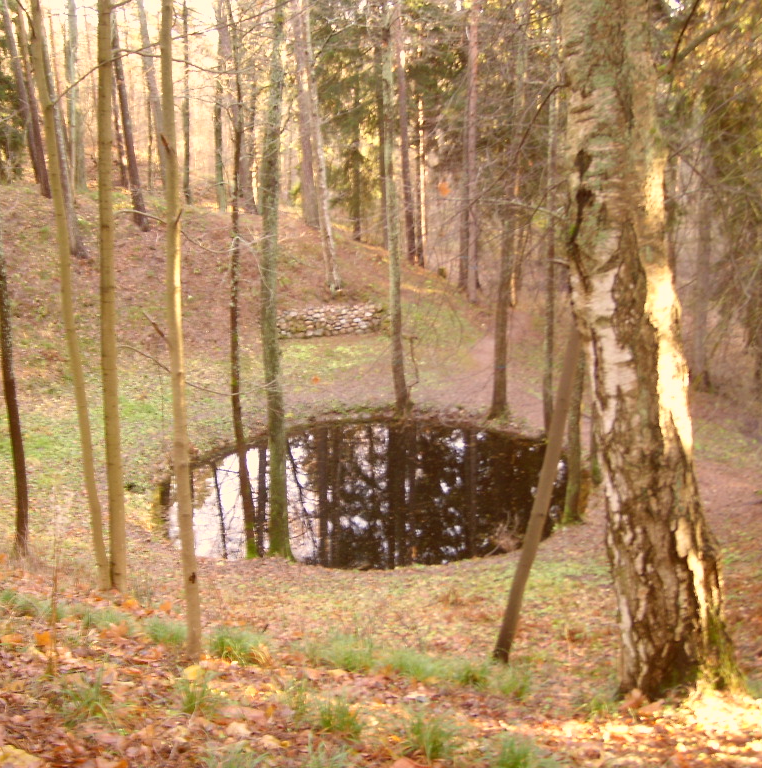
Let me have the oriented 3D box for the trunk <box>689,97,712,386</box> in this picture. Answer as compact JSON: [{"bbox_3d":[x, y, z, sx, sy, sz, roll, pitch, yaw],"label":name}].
[{"bbox_3d":[5.866,-2.441,18.949,0.300,5.184,0.280,-4,12,1],"label":"trunk"}]

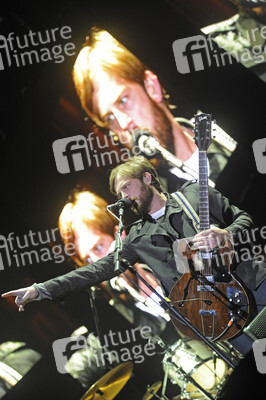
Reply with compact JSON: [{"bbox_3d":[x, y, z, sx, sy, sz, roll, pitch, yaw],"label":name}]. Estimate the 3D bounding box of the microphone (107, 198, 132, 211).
[{"bbox_3d":[-0.063,0.023,6.850,0.165,0.051,0.051,-9,-39,-53],"label":"microphone"}]

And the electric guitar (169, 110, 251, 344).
[{"bbox_3d":[0.350,0.123,6.850,0.080,0.410,1.040,-6,-85,-59],"label":"electric guitar"}]

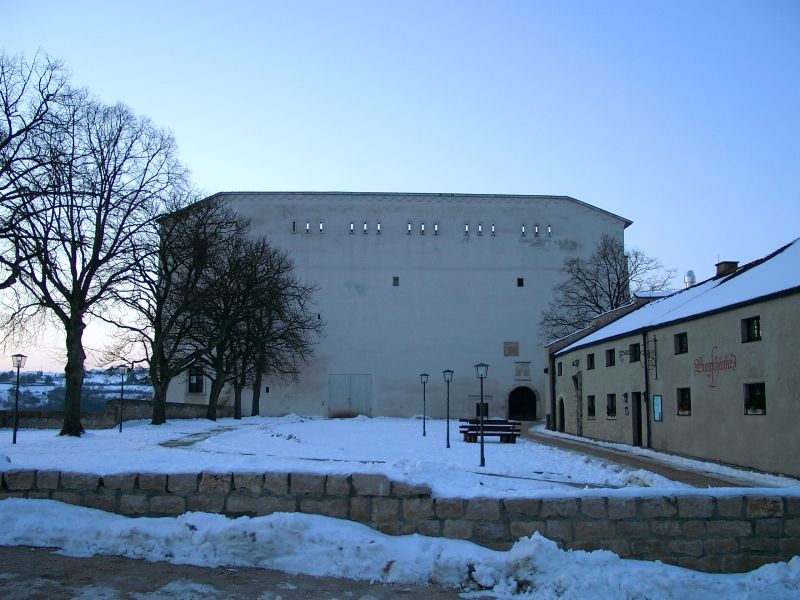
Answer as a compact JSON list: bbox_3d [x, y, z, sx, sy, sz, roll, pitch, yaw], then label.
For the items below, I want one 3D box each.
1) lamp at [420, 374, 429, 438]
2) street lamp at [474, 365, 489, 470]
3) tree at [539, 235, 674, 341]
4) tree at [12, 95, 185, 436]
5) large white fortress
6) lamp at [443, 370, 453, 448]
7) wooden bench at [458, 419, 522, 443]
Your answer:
[{"bbox_3d":[1.201,5.079,37.992,0.450,3.000,0.450,0,-7,0],"label":"lamp"},{"bbox_3d":[2.445,3.372,23.126,0.450,3.000,0.450,0,-7,0],"label":"street lamp"},{"bbox_3d":[13.602,1.689,51.758,8.600,12.228,8.300,0,-7,0],"label":"tree"},{"bbox_3d":[-12.425,-1.634,32.383,6.805,14.242,7.000,0,-7,0],"label":"tree"},{"bbox_3d":[-0.607,1.245,66.425,35.784,17.140,15.000,1,-7,-2],"label":"large white fortress"},{"bbox_3d":[1.883,4.220,30.394,0.450,3.000,0.450,0,-7,0],"label":"lamp"},{"bbox_3d":[3.837,5.620,33.655,2.550,0.920,1.000,0,-7,0],"label":"wooden bench"}]

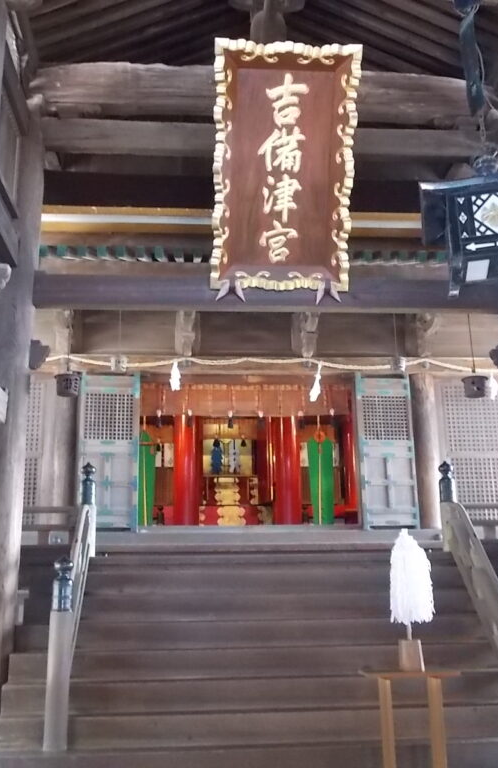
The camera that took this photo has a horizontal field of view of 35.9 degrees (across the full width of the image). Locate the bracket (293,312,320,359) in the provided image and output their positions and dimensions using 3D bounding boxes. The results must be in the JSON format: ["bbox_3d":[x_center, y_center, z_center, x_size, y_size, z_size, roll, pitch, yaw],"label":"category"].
[{"bbox_3d":[0.841,-0.732,10.899,0.320,0.745,0.480,0,-15,-5],"label":"bracket"}]

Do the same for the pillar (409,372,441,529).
[{"bbox_3d":[2.664,0.922,11.363,0.430,2.450,0.430,0,-15,-5],"label":"pillar"}]

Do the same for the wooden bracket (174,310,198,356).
[{"bbox_3d":[-0.911,-0.752,11.365,0.300,0.760,0.320,0,-15,-5],"label":"wooden bracket"}]

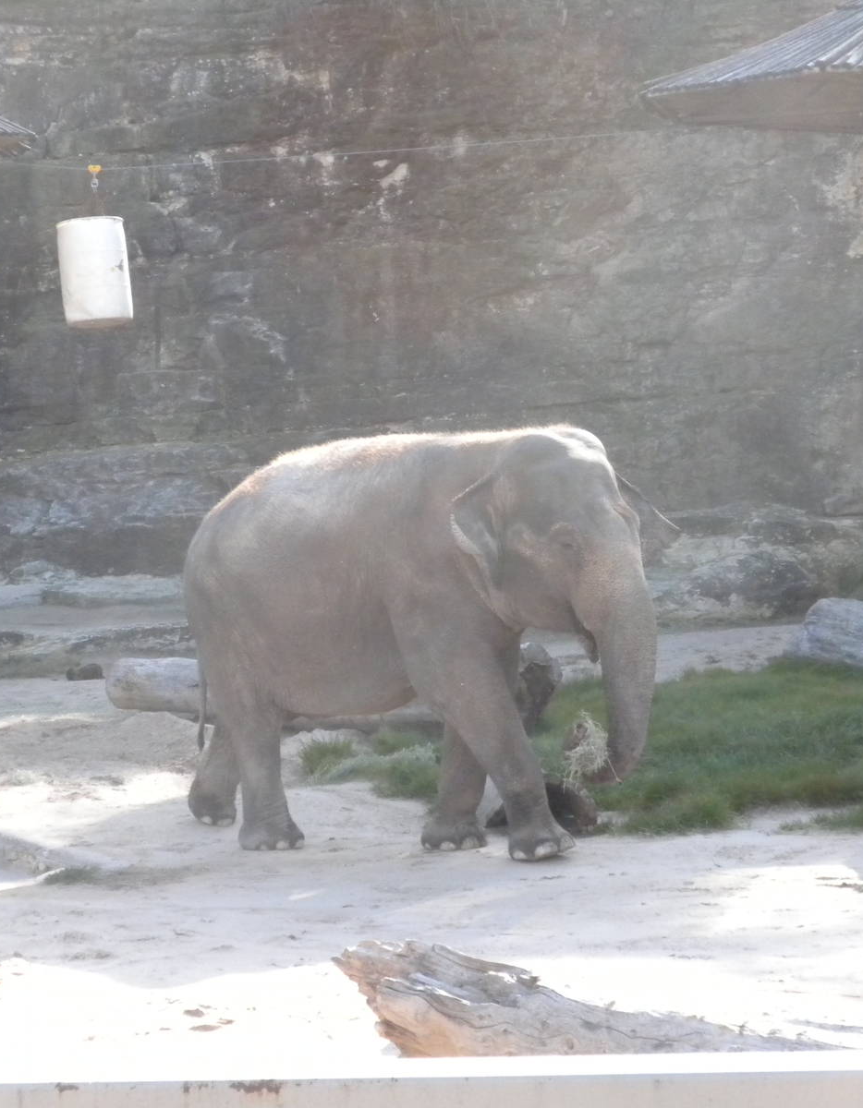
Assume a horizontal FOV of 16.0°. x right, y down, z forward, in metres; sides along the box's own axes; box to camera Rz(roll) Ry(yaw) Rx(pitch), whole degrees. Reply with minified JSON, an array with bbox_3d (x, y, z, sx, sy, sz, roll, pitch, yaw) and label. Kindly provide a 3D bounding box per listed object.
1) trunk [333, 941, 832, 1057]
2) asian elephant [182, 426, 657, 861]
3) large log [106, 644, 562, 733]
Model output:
[{"bbox_3d":[0.530,1.710,10.300,2.000,0.580,0.600,2,3,30],"label":"trunk"},{"bbox_3d":[-0.080,0.450,17.400,2.900,2.420,1.300,1,3,22],"label":"asian elephant"},{"bbox_3d":[-0.790,1.040,24.100,3.700,0.630,0.580,1,3,21],"label":"large log"}]

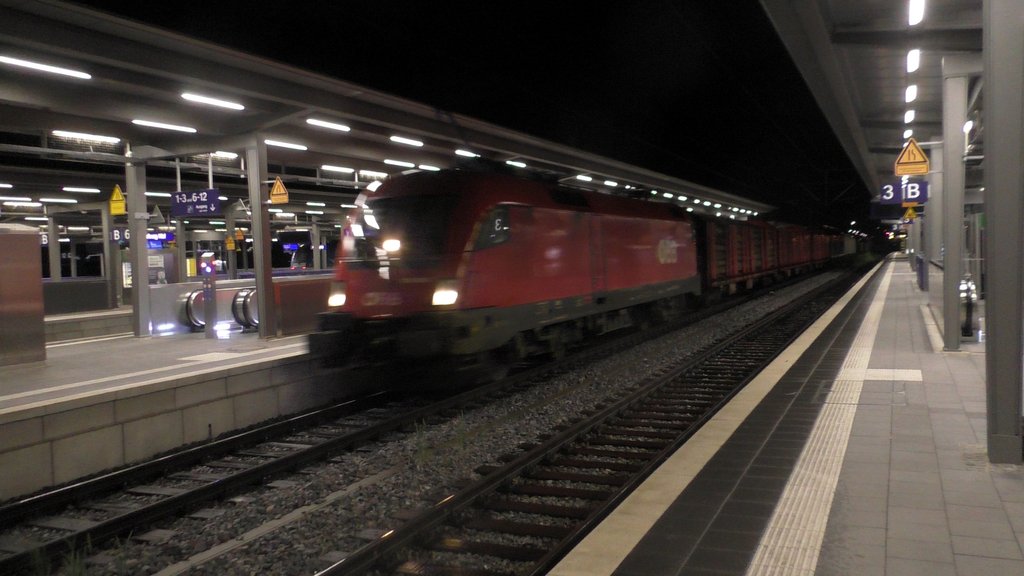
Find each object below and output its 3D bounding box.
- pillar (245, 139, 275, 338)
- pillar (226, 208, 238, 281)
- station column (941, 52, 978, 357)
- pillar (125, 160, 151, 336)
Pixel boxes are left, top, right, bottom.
[{"bbox_3d":[-5.110,-1.012,16.650,0.320,4.070,0.280,-1,3,25],"label":"pillar"},{"bbox_3d":[-12.748,-1.617,37.100,0.320,4.000,0.290,-1,3,25],"label":"pillar"},{"bbox_3d":[6.179,-1.194,11.380,0.340,4.080,0.290,-1,3,25],"label":"station column"},{"bbox_3d":[-8.345,-0.907,18.250,0.320,4.000,0.280,-1,3,25],"label":"pillar"}]

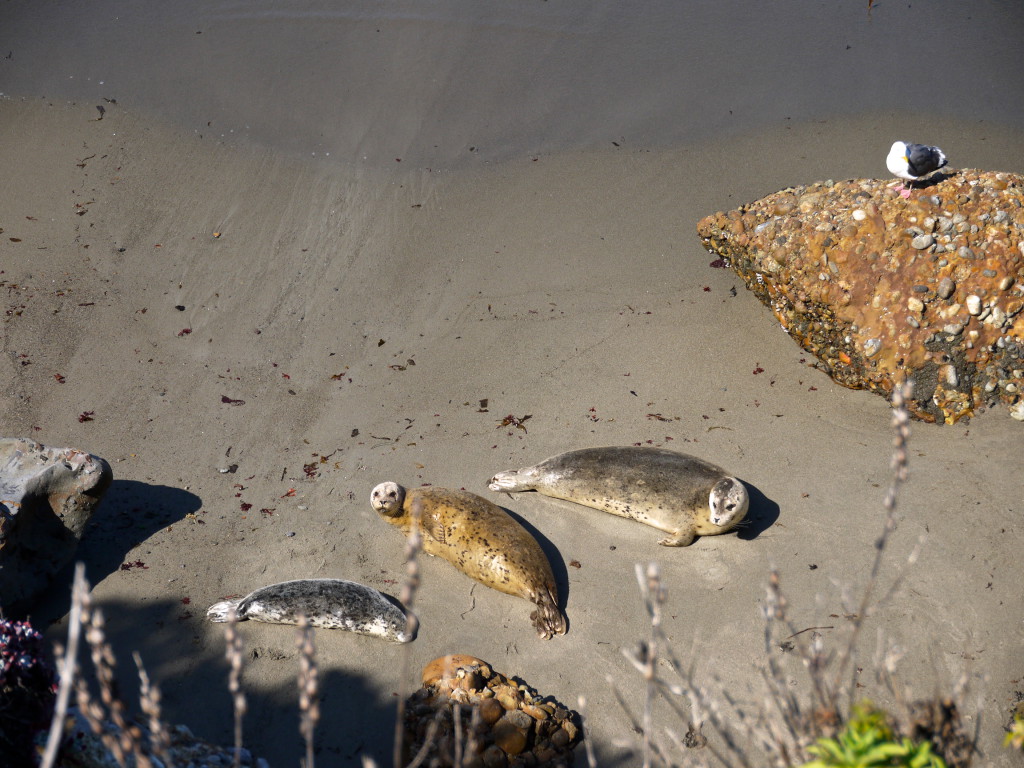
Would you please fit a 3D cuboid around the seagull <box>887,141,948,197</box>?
[{"bbox_3d":[2.730,-1.427,16.604,0.460,0.370,0.190,-20,40,-26],"label":"seagull"}]

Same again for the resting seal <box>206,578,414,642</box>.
[{"bbox_3d":[-1.160,1.295,14.286,1.220,0.290,0.360,6,35,8],"label":"resting seal"}]

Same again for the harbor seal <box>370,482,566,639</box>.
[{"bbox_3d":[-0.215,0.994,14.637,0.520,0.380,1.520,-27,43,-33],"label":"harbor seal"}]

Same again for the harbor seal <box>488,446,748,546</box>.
[{"bbox_3d":[0.625,0.643,15.112,1.640,0.410,0.540,9,36,12],"label":"harbor seal"}]

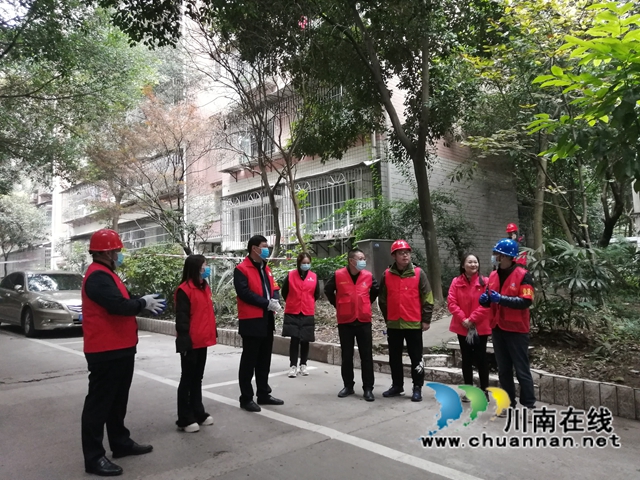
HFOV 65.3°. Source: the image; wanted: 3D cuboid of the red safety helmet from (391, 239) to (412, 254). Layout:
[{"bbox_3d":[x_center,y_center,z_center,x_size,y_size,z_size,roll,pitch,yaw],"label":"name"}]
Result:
[{"bbox_3d":[0.914,0.076,5.600,0.220,0.170,0.280,1,-2,-20],"label":"red safety helmet"}]

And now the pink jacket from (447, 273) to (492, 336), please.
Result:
[{"bbox_3d":[1.638,0.704,5.450,0.500,0.680,0.320,0,-2,15],"label":"pink jacket"}]

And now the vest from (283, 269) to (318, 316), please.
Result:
[{"bbox_3d":[-0.254,0.697,6.500,0.410,0.590,0.260,0,-2,-7],"label":"vest"}]

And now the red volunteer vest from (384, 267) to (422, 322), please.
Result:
[{"bbox_3d":[0.937,0.611,5.600,0.440,0.620,0.290,0,-2,14],"label":"red volunteer vest"}]

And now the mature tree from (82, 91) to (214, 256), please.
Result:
[{"bbox_3d":[-4.726,-1.164,14.000,3.700,5.900,3.600,0,-2,0],"label":"mature tree"}]

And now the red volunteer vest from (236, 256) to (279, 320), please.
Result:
[{"bbox_3d":[-0.645,0.500,5.150,0.300,0.630,0.440,-1,-2,33],"label":"red volunteer vest"}]

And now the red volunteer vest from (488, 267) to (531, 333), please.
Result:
[{"bbox_3d":[1.912,0.602,5.050,0.300,0.640,0.440,1,-2,-35],"label":"red volunteer vest"}]

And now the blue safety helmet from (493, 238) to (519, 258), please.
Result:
[{"bbox_3d":[1.877,0.088,5.050,0.280,0.180,0.220,0,-2,-5],"label":"blue safety helmet"}]

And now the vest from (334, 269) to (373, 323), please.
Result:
[{"bbox_3d":[0.379,0.628,5.650,0.450,0.650,0.280,0,-2,-7],"label":"vest"}]

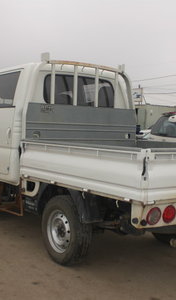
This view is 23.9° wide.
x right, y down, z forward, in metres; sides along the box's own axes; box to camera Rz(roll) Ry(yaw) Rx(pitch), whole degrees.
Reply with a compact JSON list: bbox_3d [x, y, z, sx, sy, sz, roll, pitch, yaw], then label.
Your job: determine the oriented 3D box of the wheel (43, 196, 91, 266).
[{"bbox_3d":[-0.221,0.811,4.272,0.200,0.670,0.670,0,3,-36],"label":"wheel"}]

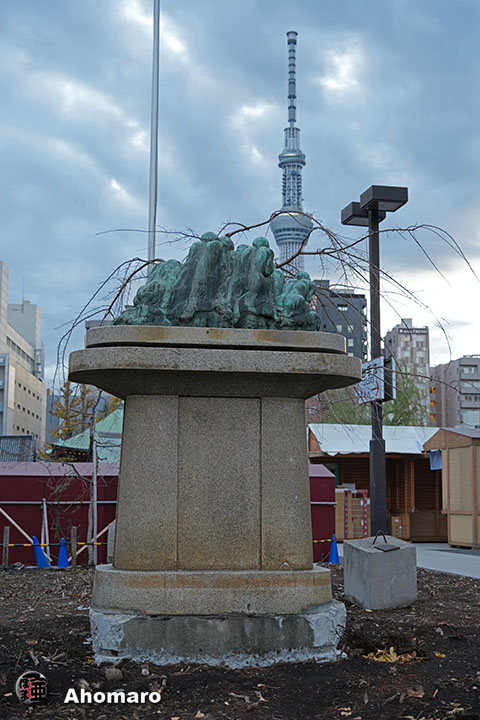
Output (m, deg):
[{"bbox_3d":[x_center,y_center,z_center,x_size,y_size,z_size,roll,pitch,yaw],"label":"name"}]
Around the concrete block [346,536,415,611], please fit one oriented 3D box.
[{"bbox_3d":[2.066,3.107,15.322,0.790,0.800,0.750,-3,5,-24],"label":"concrete block"}]

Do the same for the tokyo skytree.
[{"bbox_3d":[68.764,-130.678,1367.448,68.000,634.000,68.000,0,-8,0],"label":"tokyo skytree"}]

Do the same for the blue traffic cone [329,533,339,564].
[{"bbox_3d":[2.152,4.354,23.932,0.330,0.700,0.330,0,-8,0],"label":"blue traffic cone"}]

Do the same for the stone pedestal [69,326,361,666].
[{"bbox_3d":[-0.253,1.359,10.634,3.020,3.190,1.620,2,-8,-11],"label":"stone pedestal"}]

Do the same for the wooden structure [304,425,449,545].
[{"bbox_3d":[4.703,4.059,34.270,5.200,3.700,2.650,3,-8,-17],"label":"wooden structure"}]

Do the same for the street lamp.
[{"bbox_3d":[2.339,0.516,17.877,0.620,6.760,1.550,2,-8,-11],"label":"street lamp"}]

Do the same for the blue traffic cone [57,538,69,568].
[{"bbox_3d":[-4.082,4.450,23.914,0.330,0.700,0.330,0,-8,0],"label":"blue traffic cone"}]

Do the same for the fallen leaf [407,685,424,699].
[{"bbox_3d":[1.374,2.596,8.144,0.140,0.070,0.130,0,-8,0],"label":"fallen leaf"}]

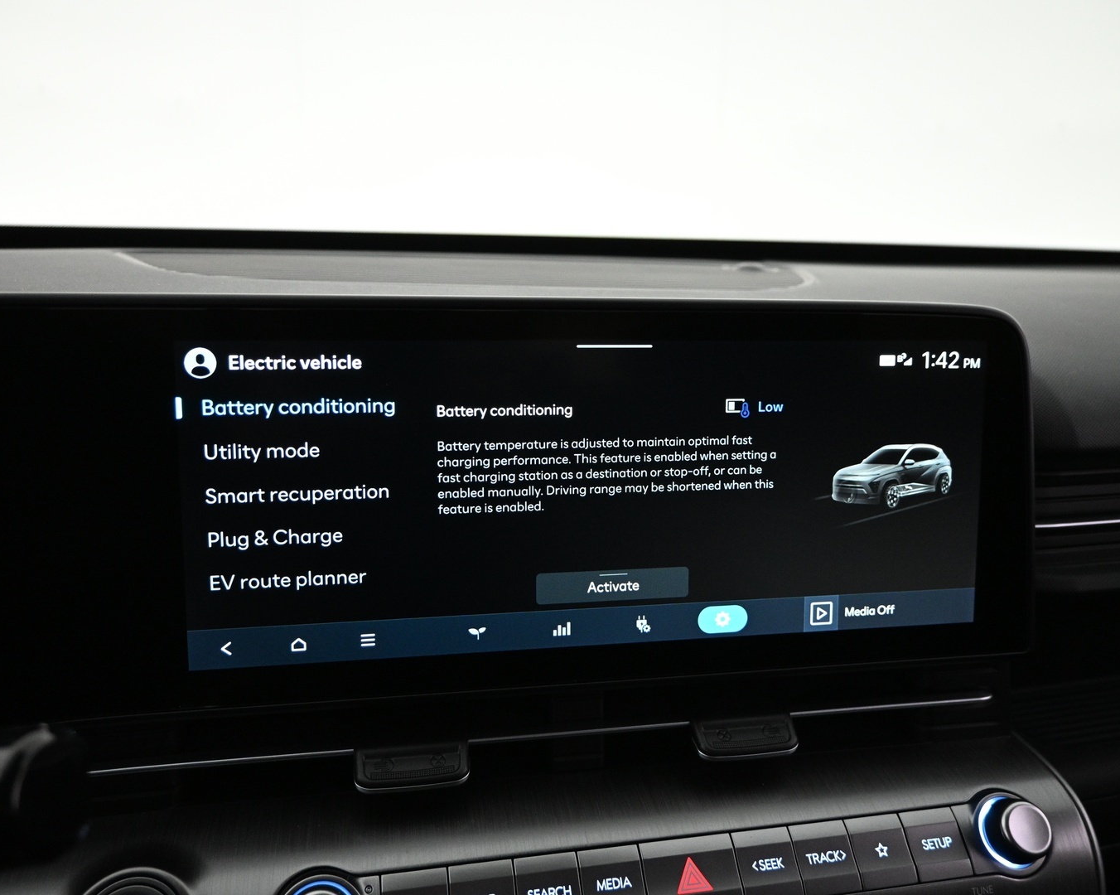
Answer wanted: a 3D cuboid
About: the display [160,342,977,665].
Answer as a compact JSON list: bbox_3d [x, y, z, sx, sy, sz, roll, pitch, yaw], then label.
[{"bbox_3d":[0.019,0.017,0.326,0.293,0.110,0.012,-1,6,-11],"label":"display"}]

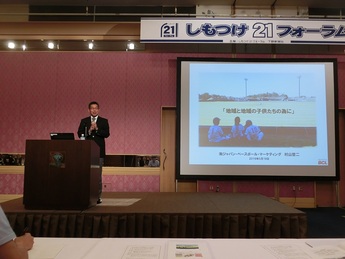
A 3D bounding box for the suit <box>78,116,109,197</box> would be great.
[{"bbox_3d":[-1.327,0.482,4.855,0.520,1.415,0.360,1,-5,-9],"label":"suit"}]

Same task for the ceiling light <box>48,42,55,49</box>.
[{"bbox_3d":[-2.804,-1.935,6.701,0.140,0.133,0.140,1,-5,0],"label":"ceiling light"}]

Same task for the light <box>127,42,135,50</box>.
[{"bbox_3d":[-0.955,-1.917,6.700,0.160,0.152,0.160,1,-5,0],"label":"light"}]

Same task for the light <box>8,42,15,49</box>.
[{"bbox_3d":[-3.727,-1.938,6.700,0.140,0.133,0.140,1,-5,0],"label":"light"}]

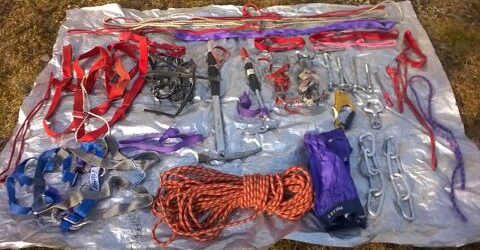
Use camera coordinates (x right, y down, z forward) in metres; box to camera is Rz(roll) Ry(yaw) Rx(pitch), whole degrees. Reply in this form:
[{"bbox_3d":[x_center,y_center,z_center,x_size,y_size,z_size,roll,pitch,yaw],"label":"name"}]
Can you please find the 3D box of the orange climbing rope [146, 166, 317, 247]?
[{"bbox_3d":[-0.026,0.279,1.430,0.560,0.100,0.290,-3,53,-2],"label":"orange climbing rope"}]

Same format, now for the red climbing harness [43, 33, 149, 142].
[{"bbox_3d":[-0.658,-0.204,1.826,0.450,0.050,0.670,-6,53,-4],"label":"red climbing harness"}]

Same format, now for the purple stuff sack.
[{"bbox_3d":[0.360,0.191,1.512,0.180,0.075,0.425,0,53,0],"label":"purple stuff sack"}]

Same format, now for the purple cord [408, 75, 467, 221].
[{"bbox_3d":[0.852,0.055,1.650,0.115,0.018,0.730,0,53,0],"label":"purple cord"}]

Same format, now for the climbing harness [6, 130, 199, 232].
[{"bbox_3d":[-0.525,0.187,1.524,0.700,0.060,0.400,-6,53,-5],"label":"climbing harness"}]

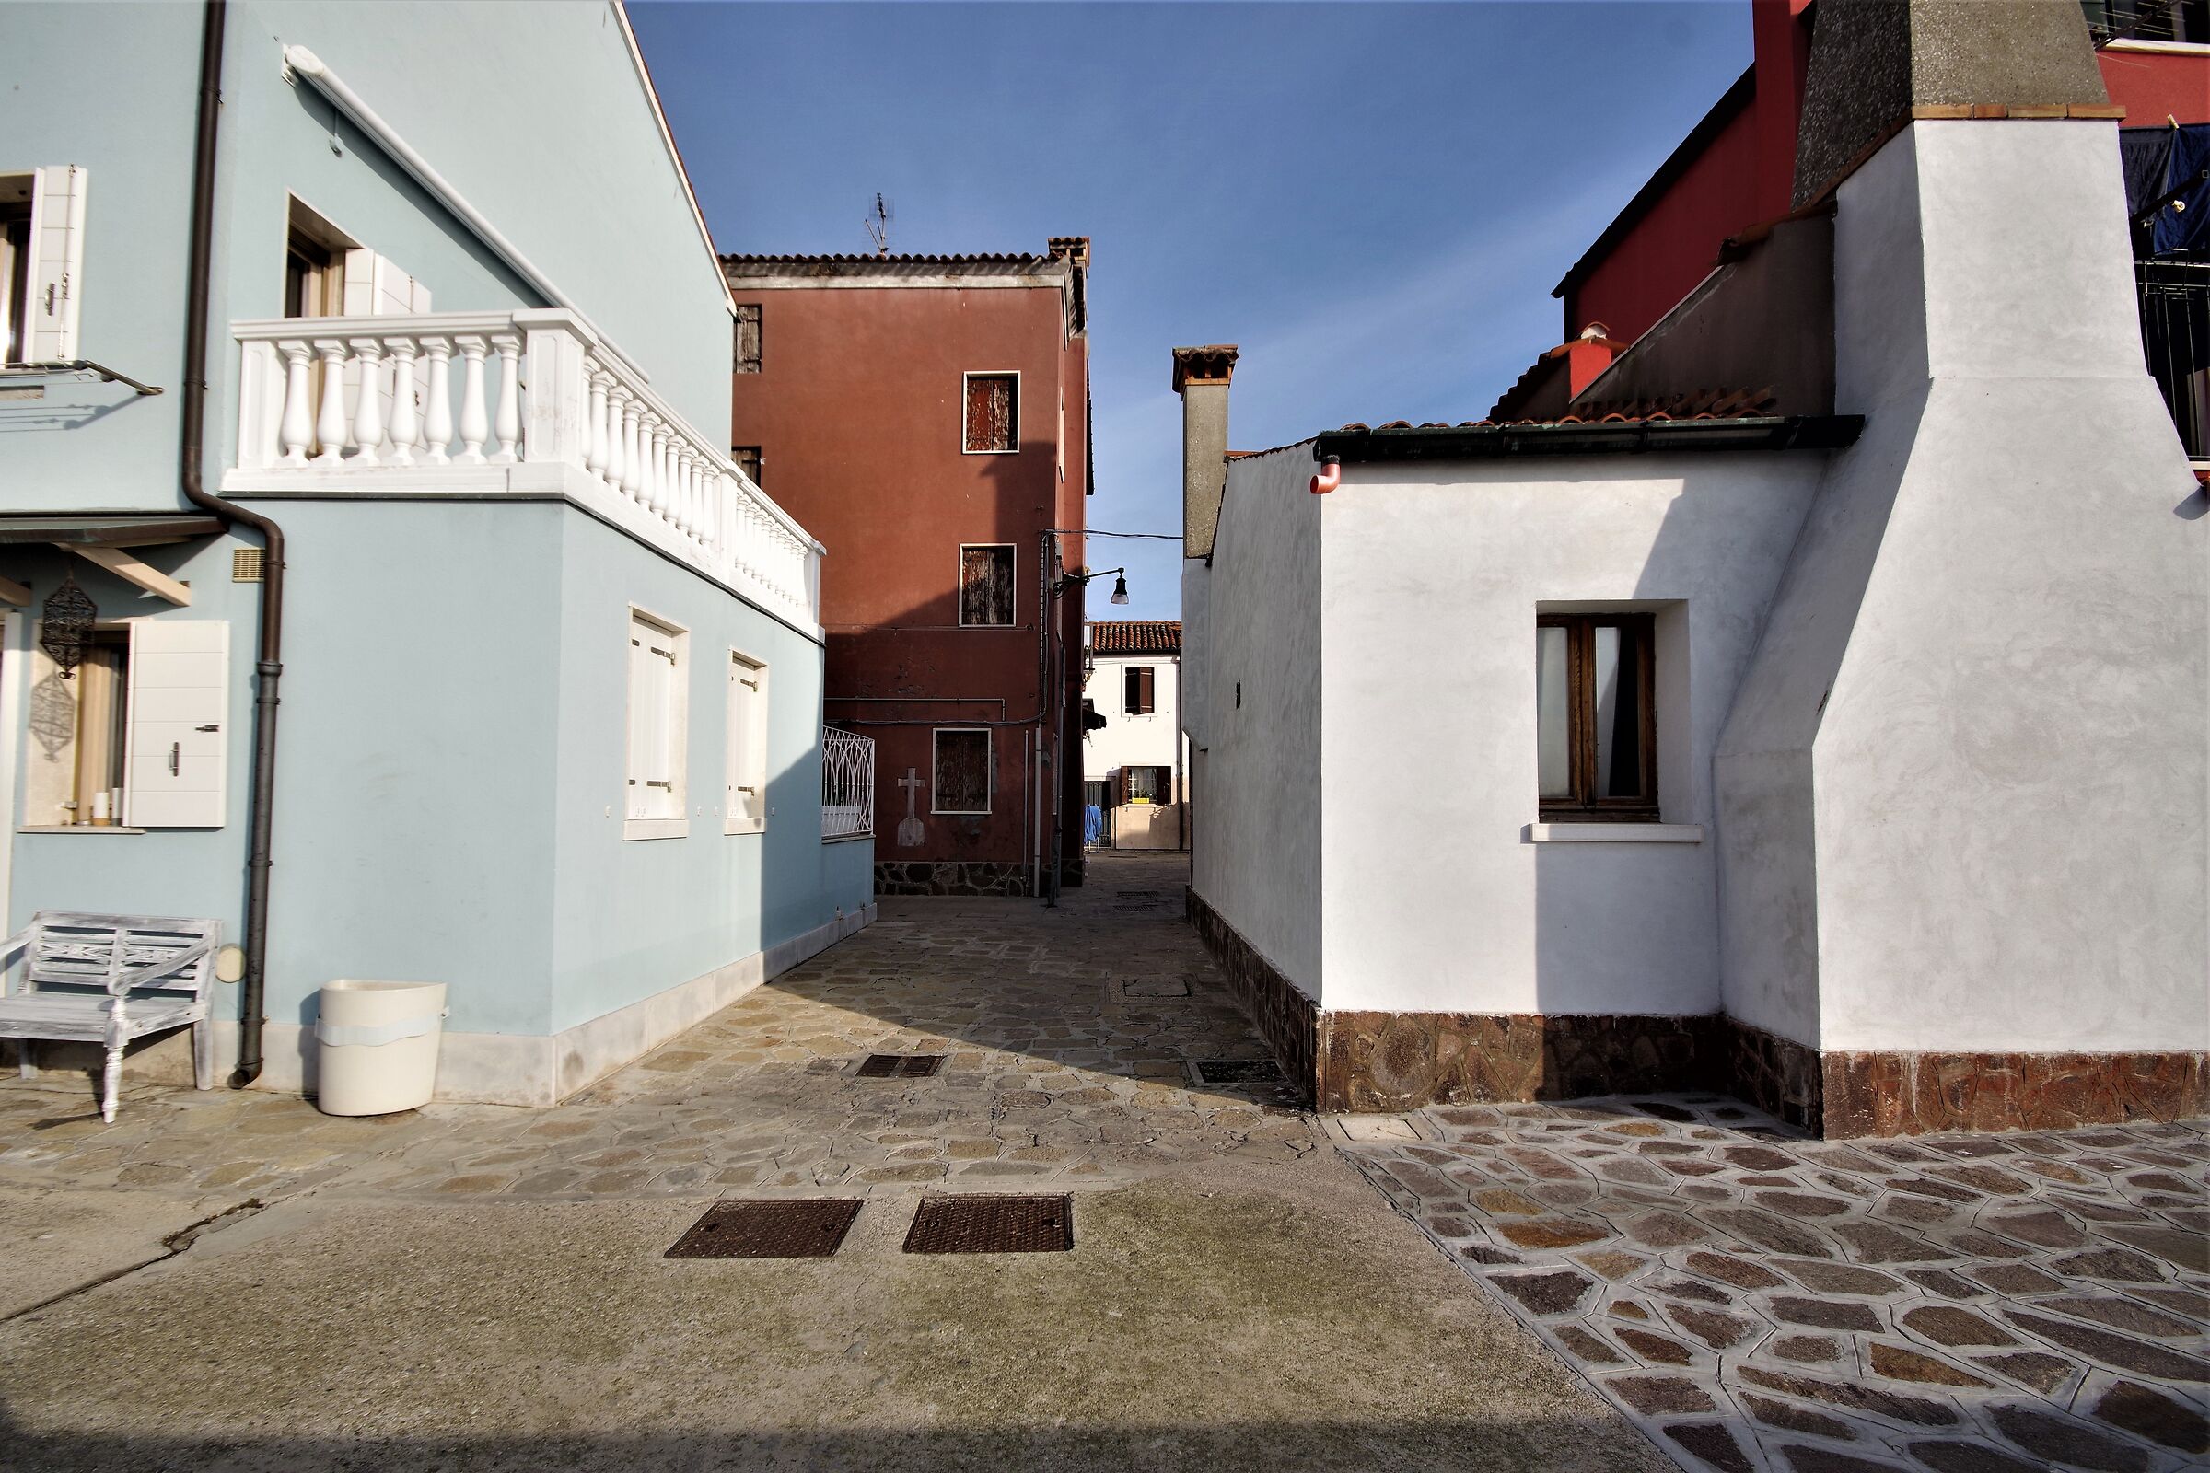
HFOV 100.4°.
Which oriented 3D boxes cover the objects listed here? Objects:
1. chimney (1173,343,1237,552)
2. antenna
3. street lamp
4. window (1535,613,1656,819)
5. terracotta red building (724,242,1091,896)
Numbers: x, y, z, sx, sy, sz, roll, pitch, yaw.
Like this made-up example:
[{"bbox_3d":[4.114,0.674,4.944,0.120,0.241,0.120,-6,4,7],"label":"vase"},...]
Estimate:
[{"bbox_3d":[1.041,-2.912,9.620,0.640,2.134,0.640,0,-3,1],"label":"chimney"},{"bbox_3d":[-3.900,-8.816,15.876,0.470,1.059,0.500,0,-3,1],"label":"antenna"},{"bbox_3d":[-0.174,-2.188,13.249,1.040,0.553,0.280,0,-3,1],"label":"street lamp"},{"bbox_3d":[2.565,-0.108,4.954,0.730,1.102,0.110,0,-3,1],"label":"window"},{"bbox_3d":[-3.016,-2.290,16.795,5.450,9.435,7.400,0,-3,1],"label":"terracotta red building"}]

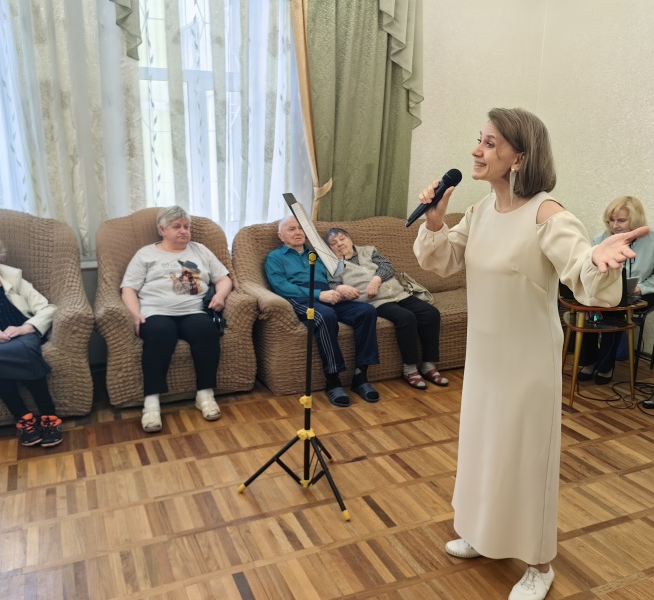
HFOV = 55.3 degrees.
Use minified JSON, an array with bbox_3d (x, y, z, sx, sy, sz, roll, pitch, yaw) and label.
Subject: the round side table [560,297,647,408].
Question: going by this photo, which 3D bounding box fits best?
[{"bbox_3d":[1.683,0.301,3.987,0.566,0.634,0.566,13,18,39],"label":"round side table"}]

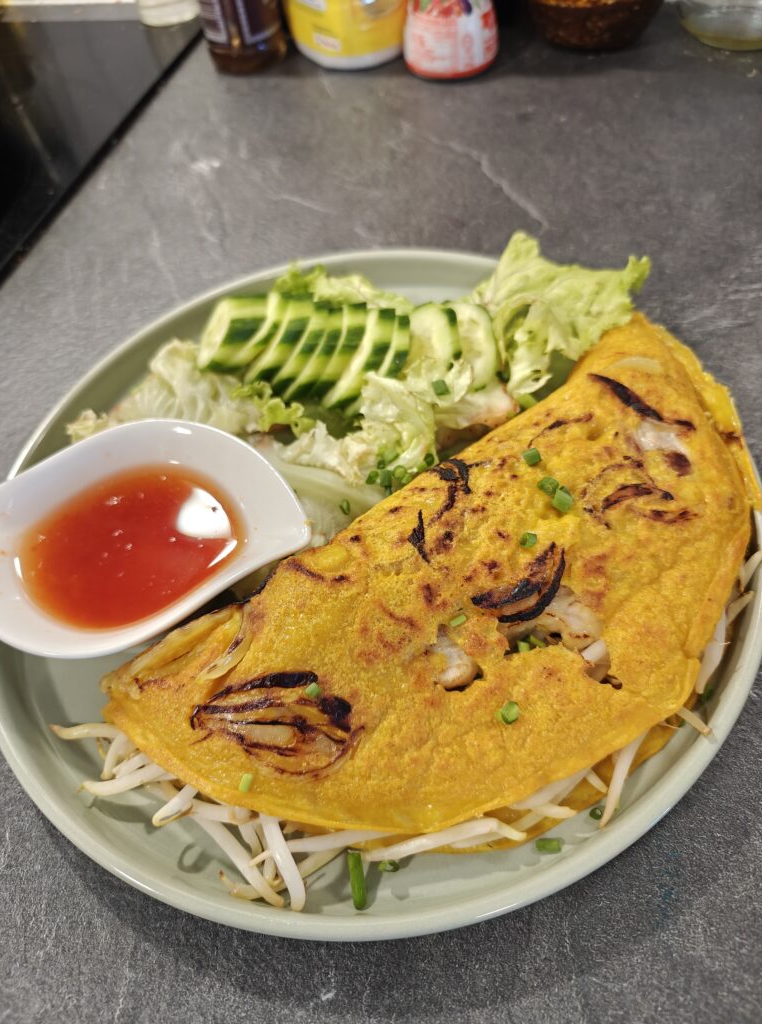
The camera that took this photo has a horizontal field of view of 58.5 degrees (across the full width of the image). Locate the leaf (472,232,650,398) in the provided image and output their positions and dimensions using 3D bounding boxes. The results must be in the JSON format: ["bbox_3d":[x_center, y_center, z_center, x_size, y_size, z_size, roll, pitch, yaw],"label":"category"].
[{"bbox_3d":[0.065,-0.073,0.254,0.063,0.039,0.058,0,56,8],"label":"leaf"}]

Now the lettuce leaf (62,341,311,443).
[{"bbox_3d":[-0.074,-0.044,0.267,0.095,0.029,0.043,-1,56,8],"label":"lettuce leaf"}]

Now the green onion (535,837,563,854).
[{"bbox_3d":[0.044,0.087,0.177,0.007,0.004,0.004,2,56,10],"label":"green onion"}]

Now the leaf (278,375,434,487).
[{"bbox_3d":[-0.008,-0.030,0.244,0.056,0.027,0.037,3,57,10],"label":"leaf"}]

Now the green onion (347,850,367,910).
[{"bbox_3d":[-0.006,0.095,0.176,0.004,0.003,0.013,-11,73,1],"label":"green onion"}]

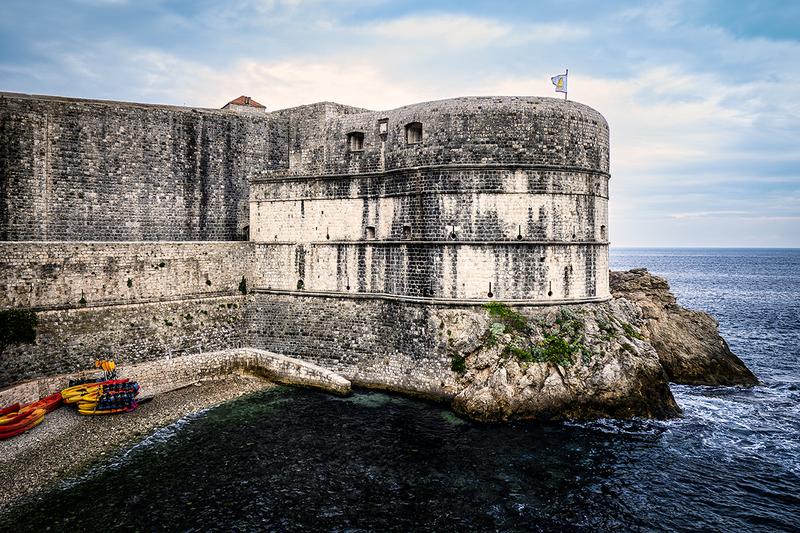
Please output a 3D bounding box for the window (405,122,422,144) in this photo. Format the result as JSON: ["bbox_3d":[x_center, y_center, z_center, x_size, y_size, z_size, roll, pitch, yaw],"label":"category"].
[{"bbox_3d":[1.177,-11.571,52.300,1.650,1.750,0.500,1,2,36],"label":"window"}]

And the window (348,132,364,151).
[{"bbox_3d":[-4.102,-11.705,56.300,1.650,1.550,0.500,1,2,31],"label":"window"}]

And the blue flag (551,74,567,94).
[{"bbox_3d":[14.826,-16.992,56.000,1.450,1.750,0.350,1,2,18],"label":"blue flag"}]

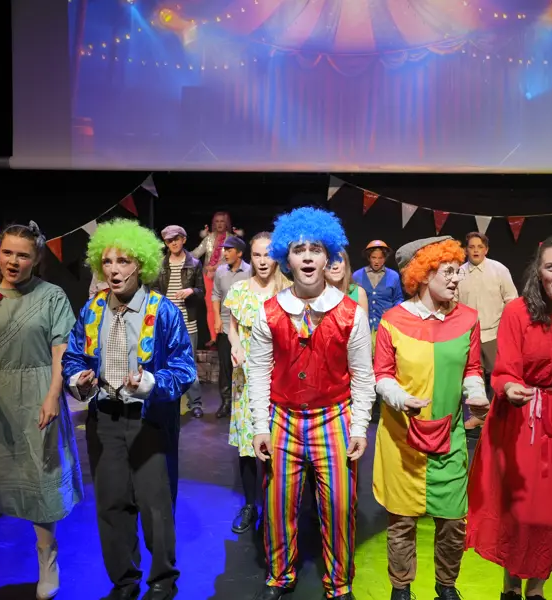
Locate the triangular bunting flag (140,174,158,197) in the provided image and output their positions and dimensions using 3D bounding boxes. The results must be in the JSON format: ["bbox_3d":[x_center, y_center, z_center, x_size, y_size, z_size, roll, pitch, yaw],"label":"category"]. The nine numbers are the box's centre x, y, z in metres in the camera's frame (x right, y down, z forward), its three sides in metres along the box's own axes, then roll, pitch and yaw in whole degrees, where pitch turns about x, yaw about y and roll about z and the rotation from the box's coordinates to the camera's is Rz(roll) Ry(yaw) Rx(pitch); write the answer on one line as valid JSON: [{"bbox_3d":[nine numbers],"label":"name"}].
[{"bbox_3d":[-1.265,-1.145,6.000,0.165,0.210,0.020,-34,0,-5],"label":"triangular bunting flag"}]

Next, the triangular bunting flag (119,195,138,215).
[{"bbox_3d":[-1.470,-0.945,6.000,0.155,0.210,0.020,-36,0,-5],"label":"triangular bunting flag"}]

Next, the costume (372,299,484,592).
[{"bbox_3d":[0.646,0.600,2.560,0.470,1.270,0.370,1,6,5],"label":"costume"}]

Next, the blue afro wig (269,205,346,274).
[{"bbox_3d":[0.130,-0.238,2.400,0.320,0.265,0.290,1,6,2],"label":"blue afro wig"}]

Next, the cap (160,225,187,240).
[{"bbox_3d":[-0.868,-0.572,5.080,0.200,0.130,0.260,3,7,27],"label":"cap"}]

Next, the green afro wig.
[{"bbox_3d":[-0.619,-0.198,2.450,0.310,0.265,0.290,2,5,9],"label":"green afro wig"}]

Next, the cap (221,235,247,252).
[{"bbox_3d":[-0.353,-0.475,5.050,0.255,0.140,0.195,-4,7,-35],"label":"cap"}]

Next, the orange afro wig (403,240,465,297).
[{"bbox_3d":[0.661,-0.141,2.520,0.250,0.240,0.270,-2,6,-34],"label":"orange afro wig"}]

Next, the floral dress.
[{"bbox_3d":[-0.093,0.355,3.200,0.420,0.960,0.290,2,6,14],"label":"floral dress"}]

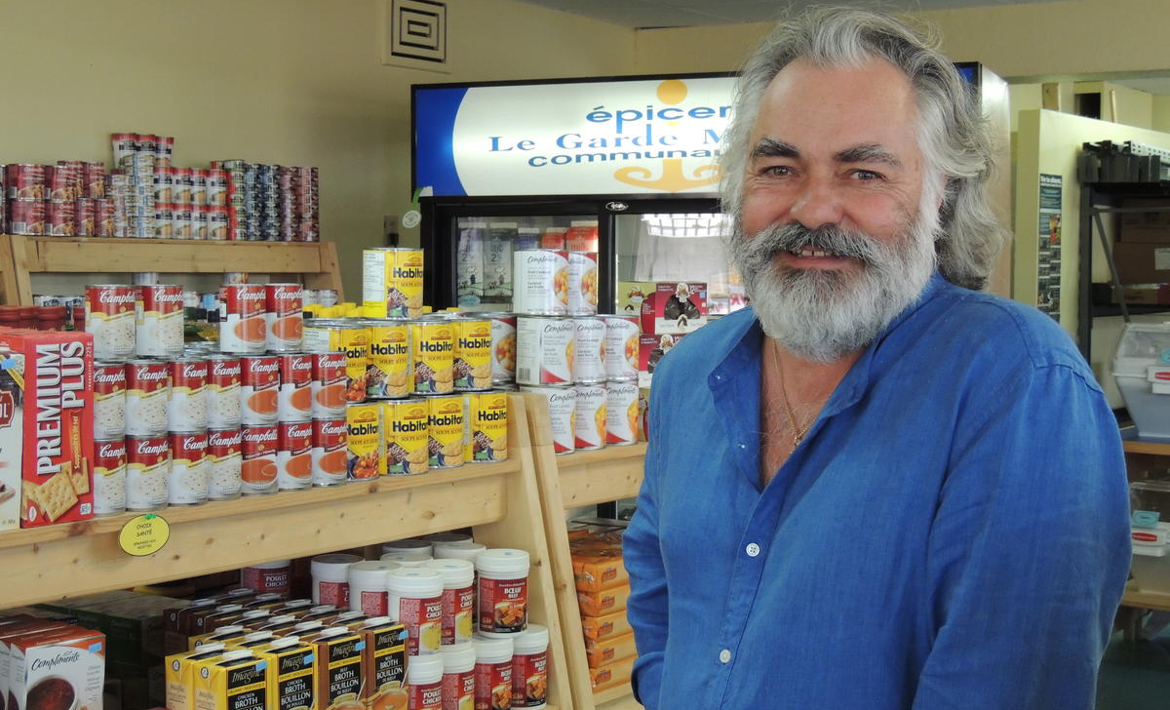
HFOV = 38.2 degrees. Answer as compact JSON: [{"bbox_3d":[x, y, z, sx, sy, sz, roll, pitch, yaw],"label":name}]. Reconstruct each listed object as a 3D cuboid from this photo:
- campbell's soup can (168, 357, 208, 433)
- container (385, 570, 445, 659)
[{"bbox_3d":[-0.558,0.054,2.347,0.067,0.102,0.067,0,3,0],"label":"campbell's soup can"},{"bbox_3d":[-0.265,0.406,2.657,0.087,0.132,0.087,0,3,0],"label":"container"}]

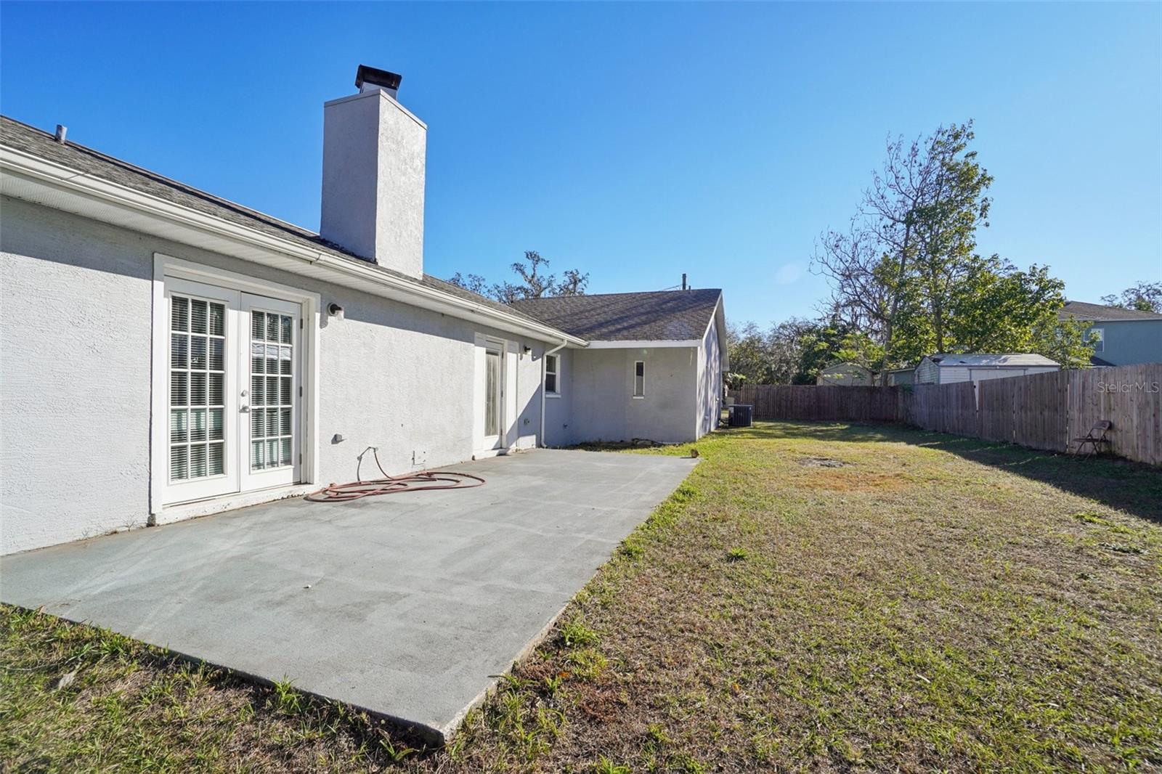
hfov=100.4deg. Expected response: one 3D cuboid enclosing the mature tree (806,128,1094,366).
[{"bbox_3d":[18.500,-6.000,25.600,11.300,15.800,9.500,0,-2,36],"label":"mature tree"}]

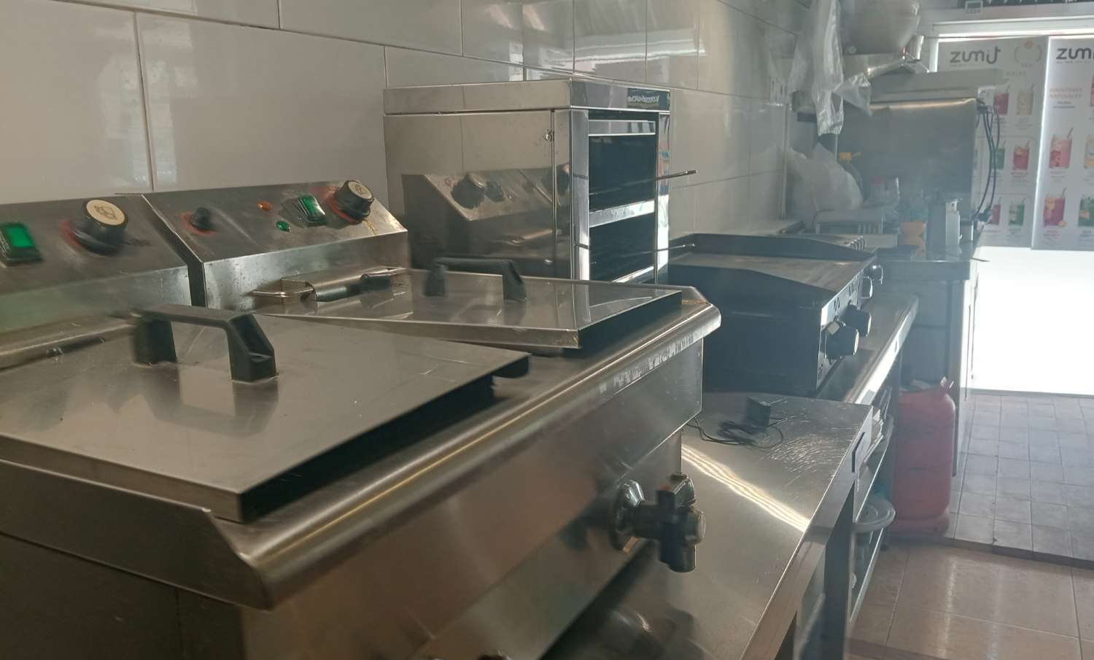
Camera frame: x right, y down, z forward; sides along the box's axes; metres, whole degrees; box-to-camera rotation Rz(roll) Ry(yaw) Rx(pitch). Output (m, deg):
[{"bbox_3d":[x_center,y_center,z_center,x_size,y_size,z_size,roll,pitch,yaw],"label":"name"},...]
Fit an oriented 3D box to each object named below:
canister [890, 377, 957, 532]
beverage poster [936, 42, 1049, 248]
[{"bbox_3d":[1.216,0.383,2.997,0.300,0.510,0.300,5,14,26],"label":"canister"},{"bbox_3d":[2.125,-0.900,4.306,0.477,0.989,0.010,5,14,26],"label":"beverage poster"}]

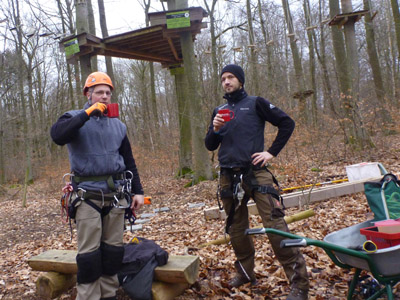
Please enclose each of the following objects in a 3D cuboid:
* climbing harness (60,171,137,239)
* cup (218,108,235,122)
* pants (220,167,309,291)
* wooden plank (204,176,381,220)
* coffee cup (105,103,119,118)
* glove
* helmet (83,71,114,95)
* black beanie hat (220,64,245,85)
[{"bbox_3d":[-0.731,0.380,2.340,0.490,0.430,0.330,-5,-1,-22],"label":"climbing harness"},{"bbox_3d":[0.191,-0.245,2.300,0.115,0.090,0.082,-5,-1,12],"label":"cup"},{"bbox_3d":[0.481,0.577,2.470,0.580,0.940,0.370,-6,-1,19],"label":"pants"},{"bbox_3d":[1.745,0.868,5.723,3.498,0.150,0.110,-7,-1,-14],"label":"wooden plank"},{"bbox_3d":[-0.600,-0.265,2.200,0.112,0.093,0.082,-5,-1,-12],"label":"coffee cup"},{"bbox_3d":[-0.707,-0.272,2.200,0.150,0.100,0.095,-6,-1,28],"label":"glove"},{"bbox_3d":[-0.737,-0.485,2.360,0.220,0.170,0.275,-4,-1,-37],"label":"helmet"},{"bbox_3d":[0.261,-0.581,2.540,0.185,0.170,0.215,-6,-1,31],"label":"black beanie hat"}]

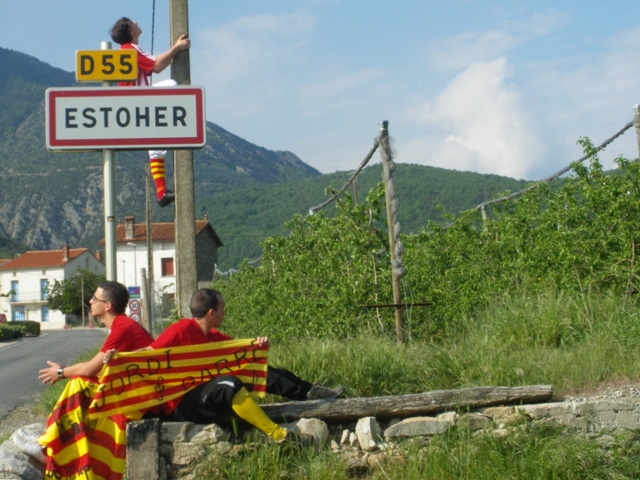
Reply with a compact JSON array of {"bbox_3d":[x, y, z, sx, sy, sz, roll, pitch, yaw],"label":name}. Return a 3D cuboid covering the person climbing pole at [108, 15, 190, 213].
[{"bbox_3d":[-1.514,-1.145,8.400,0.720,1.680,0.550,-2,-3,-6],"label":"person climbing pole"}]

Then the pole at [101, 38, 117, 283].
[{"bbox_3d":[-1.683,-0.090,7.593,0.086,3.050,0.086,-2,-3,0],"label":"pole"}]

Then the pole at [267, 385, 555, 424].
[{"bbox_3d":[0.517,1.033,5.900,2.050,0.155,0.155,-2,0,-14],"label":"pole"}]

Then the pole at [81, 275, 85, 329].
[{"bbox_3d":[-21.329,5.707,84.895,0.180,4.750,0.180,-2,-3,0],"label":"pole"}]

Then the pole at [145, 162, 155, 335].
[{"bbox_3d":[-5.740,0.449,31.866,0.180,6.100,0.180,-2,-3,0],"label":"pole"}]

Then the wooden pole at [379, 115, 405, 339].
[{"bbox_3d":[1.213,-0.076,15.550,0.160,3.760,0.160,-4,2,0],"label":"wooden pole"}]

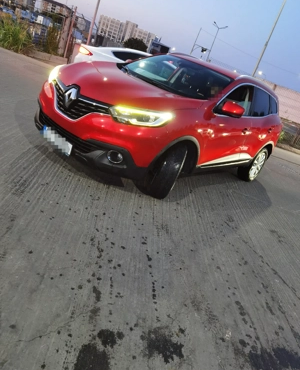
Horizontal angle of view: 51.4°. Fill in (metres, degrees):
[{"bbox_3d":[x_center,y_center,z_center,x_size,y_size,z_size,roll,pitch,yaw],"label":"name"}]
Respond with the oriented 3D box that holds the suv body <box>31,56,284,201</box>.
[{"bbox_3d":[0.599,-1.048,4.678,1.860,1.610,4.450,33,23,32],"label":"suv body"}]

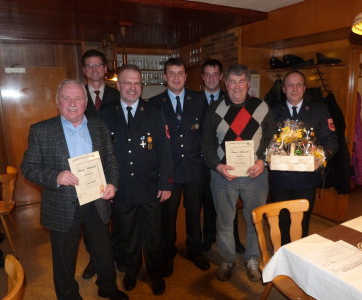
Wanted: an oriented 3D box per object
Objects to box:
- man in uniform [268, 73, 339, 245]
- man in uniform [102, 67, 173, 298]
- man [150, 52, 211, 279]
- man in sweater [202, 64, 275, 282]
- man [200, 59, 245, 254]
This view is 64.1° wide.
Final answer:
[{"bbox_3d":[1.117,0.131,2.722,0.580,1.710,0.460,3,11,24],"label":"man in uniform"},{"bbox_3d":[-0.341,0.243,2.267,0.580,1.740,0.380,0,10,10],"label":"man in uniform"},{"bbox_3d":[-0.004,0.145,2.526,0.550,1.820,0.380,-2,10,-3],"label":"man"},{"bbox_3d":[0.463,0.212,2.327,0.580,1.730,0.440,-1,10,6],"label":"man in sweater"},{"bbox_3d":[0.353,0.082,2.790,0.540,1.830,0.360,-1,10,5],"label":"man"}]

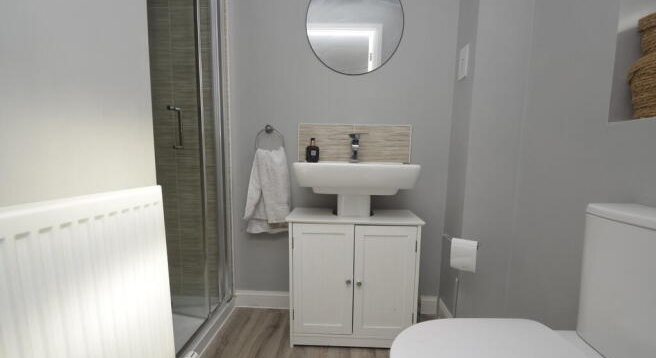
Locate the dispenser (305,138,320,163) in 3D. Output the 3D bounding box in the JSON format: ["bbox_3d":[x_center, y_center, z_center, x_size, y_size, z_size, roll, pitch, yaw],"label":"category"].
[{"bbox_3d":[-0.075,-0.143,1.381,0.066,0.120,0.050,1,6,2],"label":"dispenser"}]

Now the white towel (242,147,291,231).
[{"bbox_3d":[-0.316,0.066,1.435,0.242,0.458,0.095,1,6,2],"label":"white towel"}]

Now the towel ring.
[{"bbox_3d":[-0.302,-0.194,1.436,0.158,0.172,0.065,1,6,2],"label":"towel ring"}]

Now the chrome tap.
[{"bbox_3d":[0.132,-0.148,1.328,0.060,0.140,0.130,1,6,2],"label":"chrome tap"}]

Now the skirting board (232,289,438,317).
[{"bbox_3d":[0.044,0.698,1.549,1.148,0.102,0.017,1,6,2],"label":"skirting board"}]

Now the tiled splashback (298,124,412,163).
[{"bbox_3d":[0.140,-0.187,1.448,0.592,0.204,0.012,1,6,2],"label":"tiled splashback"}]

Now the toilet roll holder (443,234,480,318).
[{"bbox_3d":[0.585,0.527,1.241,0.160,0.530,0.145,4,7,22],"label":"toilet roll holder"}]

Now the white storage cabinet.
[{"bbox_3d":[0.118,0.469,1.347,0.607,0.605,0.278,1,6,2],"label":"white storage cabinet"}]

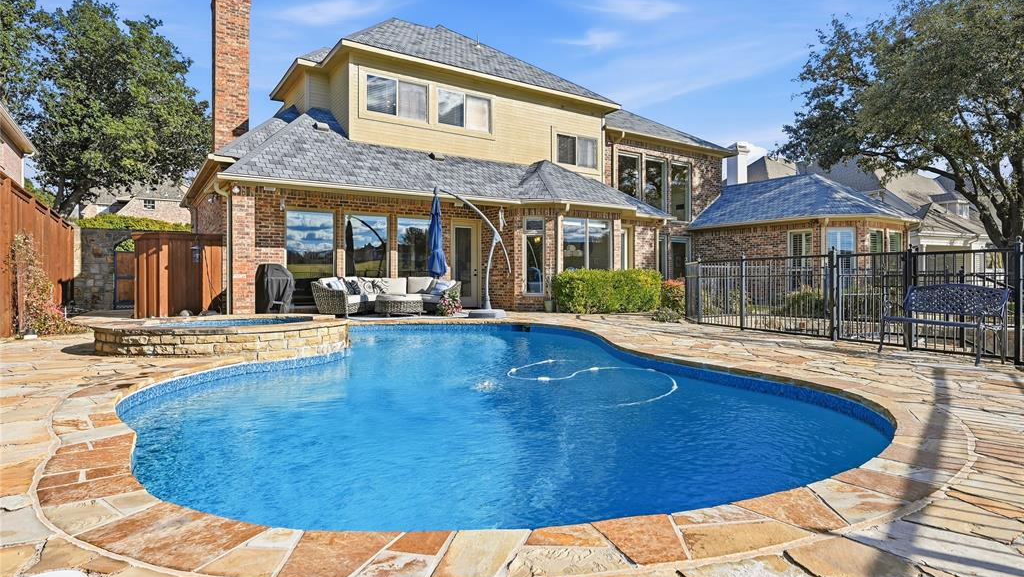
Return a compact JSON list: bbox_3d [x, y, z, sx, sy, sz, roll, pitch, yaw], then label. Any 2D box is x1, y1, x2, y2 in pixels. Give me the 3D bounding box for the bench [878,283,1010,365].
[{"bbox_3d":[5.175,0.398,6.523,0.580,0.880,1.170,-1,1,-17],"label":"bench"}]

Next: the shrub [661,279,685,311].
[{"bbox_3d":[3.978,0.209,13.300,0.680,0.940,0.680,0,1,17],"label":"shrub"}]

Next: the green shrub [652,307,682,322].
[{"bbox_3d":[3.427,0.573,11.900,0.640,0.340,0.560,0,1,16],"label":"green shrub"}]

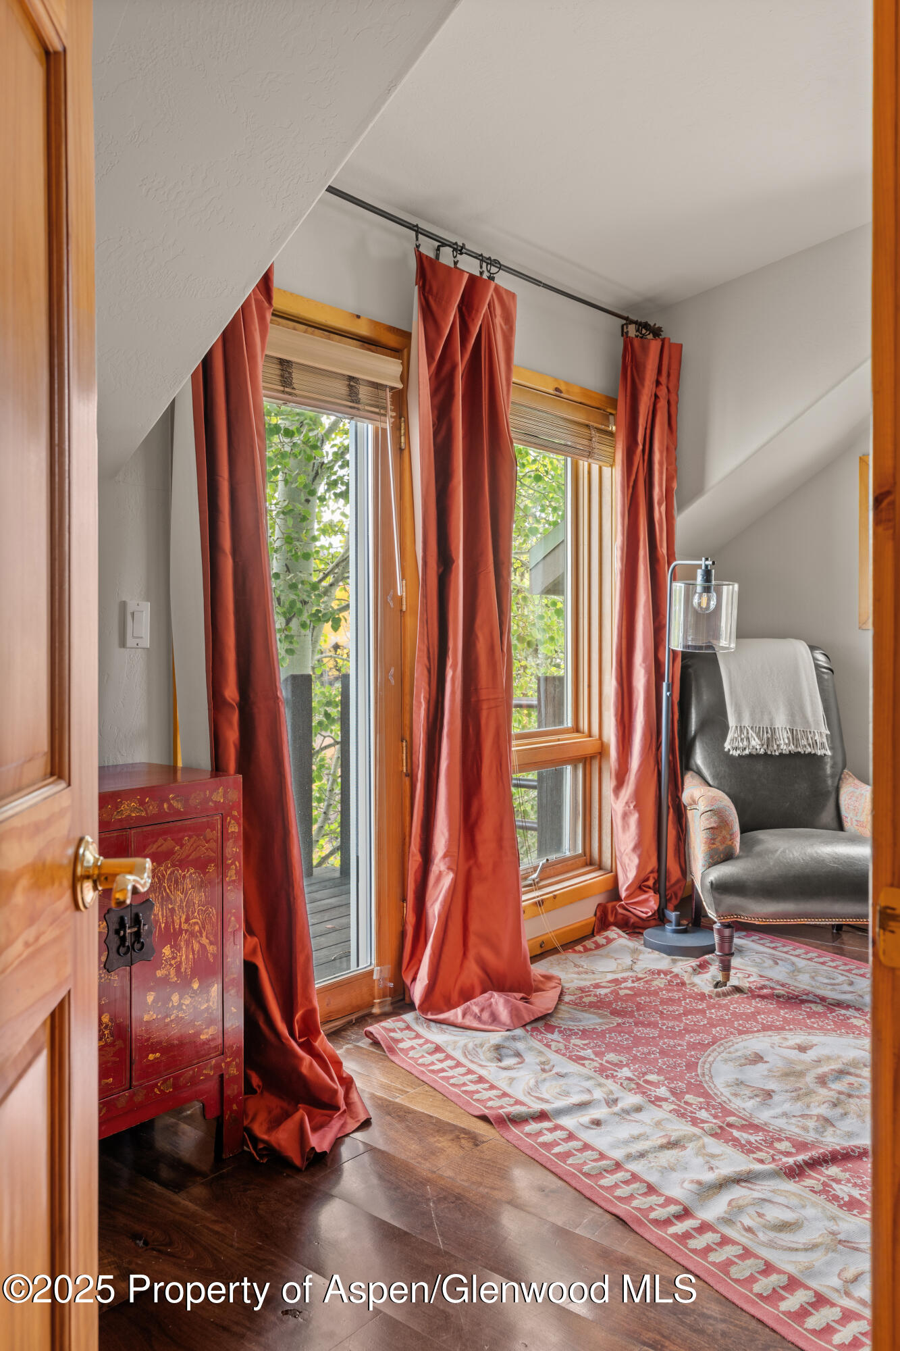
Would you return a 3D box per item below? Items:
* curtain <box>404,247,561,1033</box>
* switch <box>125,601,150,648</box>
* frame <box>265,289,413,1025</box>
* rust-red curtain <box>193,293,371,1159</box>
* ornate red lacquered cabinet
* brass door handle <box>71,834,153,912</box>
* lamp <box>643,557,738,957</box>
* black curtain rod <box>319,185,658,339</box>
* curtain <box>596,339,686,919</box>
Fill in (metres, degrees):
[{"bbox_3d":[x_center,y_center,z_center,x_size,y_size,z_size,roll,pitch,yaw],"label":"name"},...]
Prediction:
[{"bbox_3d":[0.127,-0.134,3.379,0.330,2.370,0.540,2,2,40],"label":"curtain"},{"bbox_3d":[-0.767,-0.125,2.597,0.014,0.115,0.071,2,2,40],"label":"switch"},{"bbox_3d":[-0.421,-0.018,3.069,0.100,2.160,0.960,2,2,40],"label":"frame"},{"bbox_3d":[-0.455,-0.099,2.569,0.480,2.360,0.410,2,2,40],"label":"rust-red curtain"},{"bbox_3d":[-0.797,0.660,2.292,0.352,0.862,0.588,2,2,40],"label":"ornate red lacquered cabinet"},{"bbox_3d":[-0.339,0.201,1.055,0.072,0.078,0.135,0,2,-6],"label":"brass door handle"},{"bbox_3d":[0.906,0.290,3.926,0.360,1.463,0.277,2,2,40],"label":"lamp"},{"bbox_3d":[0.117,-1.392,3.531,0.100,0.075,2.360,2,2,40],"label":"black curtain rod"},{"bbox_3d":[0.781,-0.169,4.260,0.220,2.375,0.410,2,2,40],"label":"curtain"}]

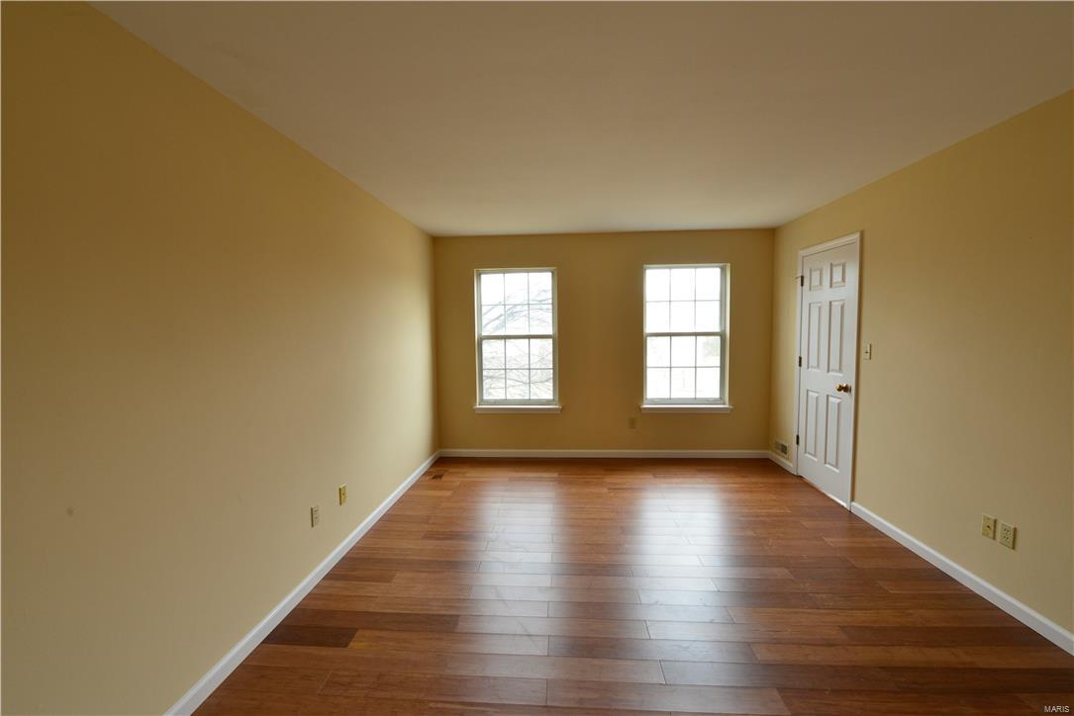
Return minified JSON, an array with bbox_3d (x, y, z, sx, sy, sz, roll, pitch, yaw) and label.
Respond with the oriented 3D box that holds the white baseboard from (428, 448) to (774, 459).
[{"bbox_3d":[0.694,1.055,4.599,3.606,0.090,0.020,0,4,4],"label":"white baseboard"}]

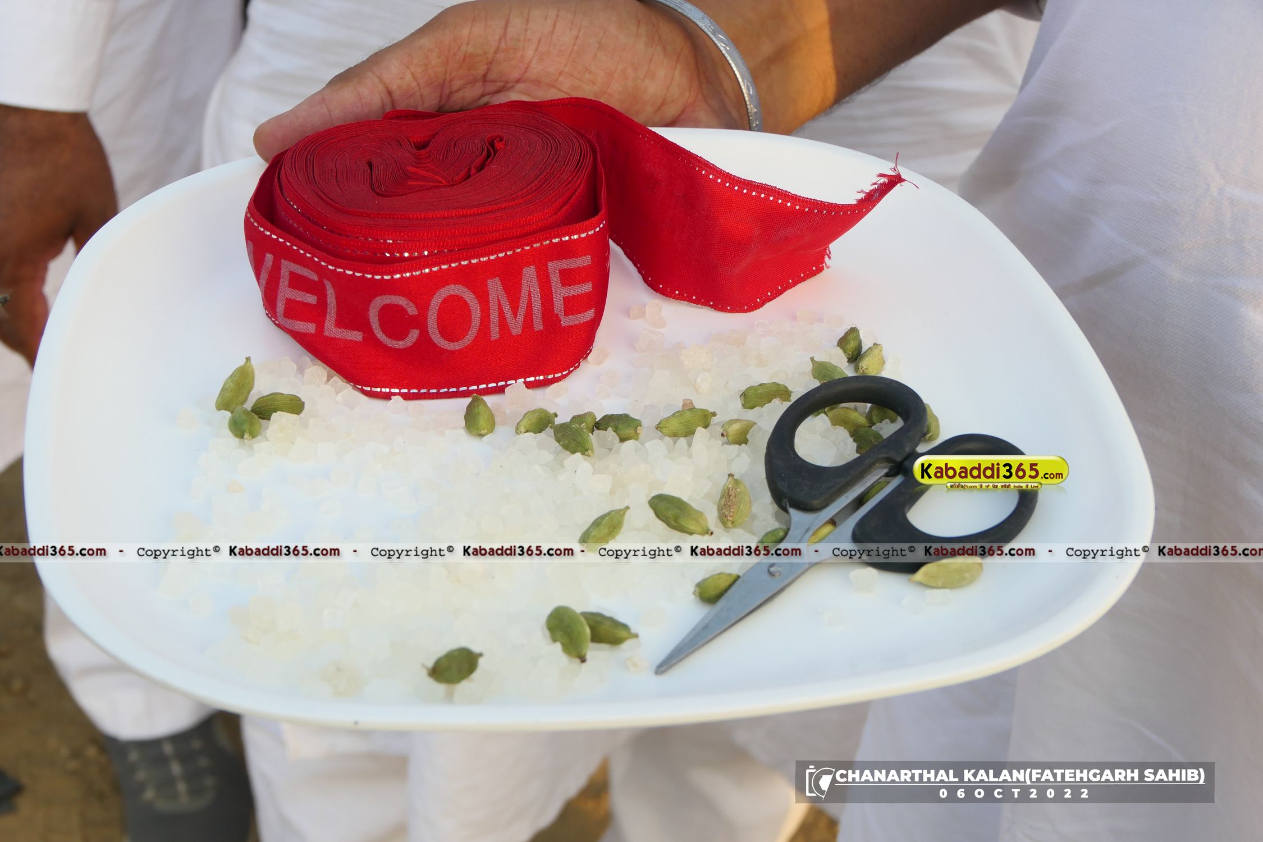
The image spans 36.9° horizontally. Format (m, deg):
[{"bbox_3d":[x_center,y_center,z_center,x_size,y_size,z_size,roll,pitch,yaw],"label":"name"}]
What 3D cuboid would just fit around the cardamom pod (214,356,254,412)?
[{"bbox_3d":[-0.112,-0.010,0.534,0.008,0.008,0.022,9,47,9],"label":"cardamom pod"}]

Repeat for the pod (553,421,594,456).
[{"bbox_3d":[-0.015,0.005,0.507,0.008,0.007,0.015,-25,45,-33],"label":"pod"}]

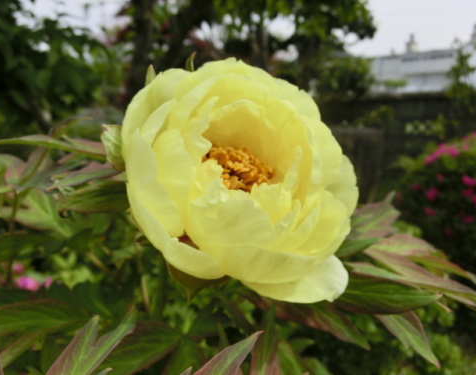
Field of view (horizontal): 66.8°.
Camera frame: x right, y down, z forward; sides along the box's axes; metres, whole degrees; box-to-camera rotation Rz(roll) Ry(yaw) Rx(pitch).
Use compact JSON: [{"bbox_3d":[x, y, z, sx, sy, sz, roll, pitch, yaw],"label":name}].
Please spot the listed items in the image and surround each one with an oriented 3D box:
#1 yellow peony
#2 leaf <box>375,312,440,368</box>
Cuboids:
[{"bbox_3d":[0.001,-0.004,0.260,0.162,0.160,0.115,-1,-30,-9],"label":"yellow peony"},{"bbox_3d":[0.141,0.125,0.295,0.030,0.063,0.012,-47,0,-32],"label":"leaf"}]

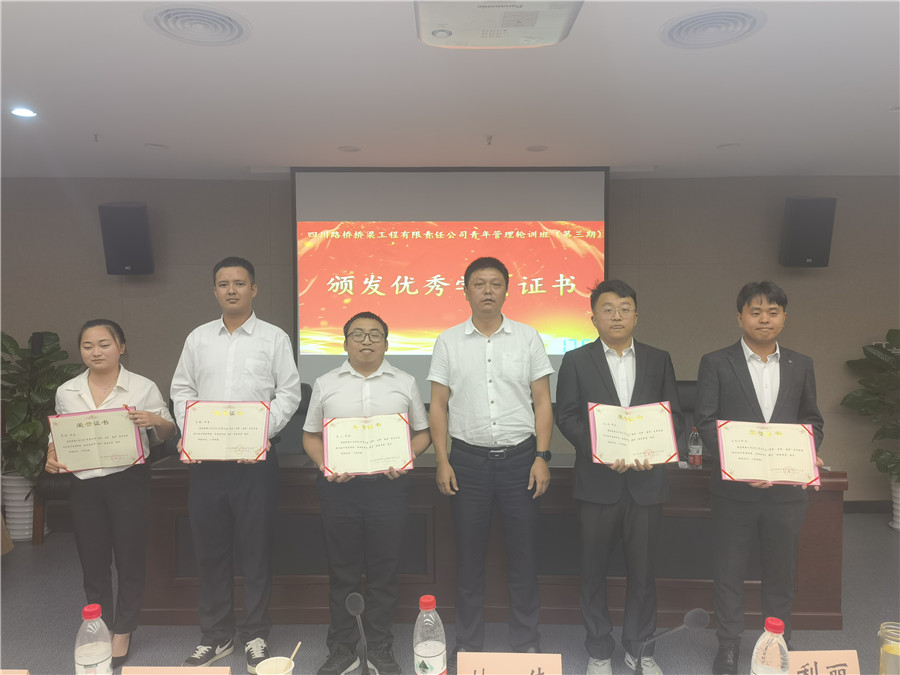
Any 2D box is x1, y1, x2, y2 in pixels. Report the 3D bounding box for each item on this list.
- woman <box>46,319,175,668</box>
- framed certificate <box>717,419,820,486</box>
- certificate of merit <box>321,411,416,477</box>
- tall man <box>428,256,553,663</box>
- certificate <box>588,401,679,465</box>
[{"bbox_3d":[-1.470,0.665,3.075,0.500,1.530,0.380,-1,3,-5],"label":"woman"},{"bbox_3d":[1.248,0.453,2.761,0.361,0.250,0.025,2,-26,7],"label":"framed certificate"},{"bbox_3d":[-0.338,0.441,2.887,0.357,0.250,0.030,-4,-26,-8],"label":"certificate of merit"},{"bbox_3d":[0.170,0.550,3.035,0.530,1.770,0.320,0,3,2],"label":"tall man"},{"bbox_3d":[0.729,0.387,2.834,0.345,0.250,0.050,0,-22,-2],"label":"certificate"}]

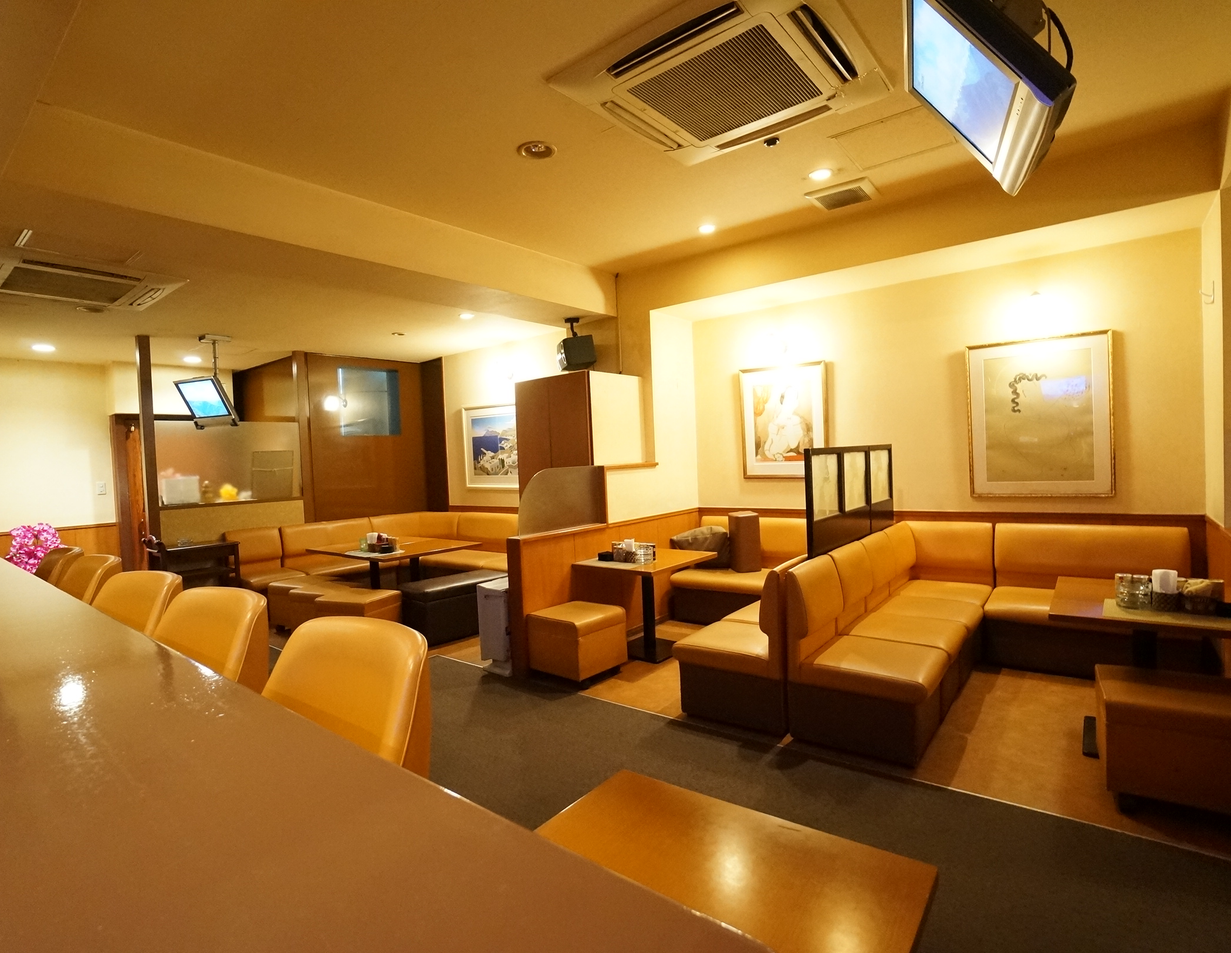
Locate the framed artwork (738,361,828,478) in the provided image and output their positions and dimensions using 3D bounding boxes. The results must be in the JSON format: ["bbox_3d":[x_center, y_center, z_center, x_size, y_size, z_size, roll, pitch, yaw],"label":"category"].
[{"bbox_3d":[1.355,-0.437,4.854,0.700,0.915,0.035,-1,2,38],"label":"framed artwork"}]

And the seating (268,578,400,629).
[{"bbox_3d":[-2.330,1.101,4.902,1.580,0.390,0.500,-1,2,38],"label":"seating"}]

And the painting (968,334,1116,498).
[{"bbox_3d":[2.691,-0.372,3.814,0.755,1.005,0.035,-1,2,38],"label":"painting"}]

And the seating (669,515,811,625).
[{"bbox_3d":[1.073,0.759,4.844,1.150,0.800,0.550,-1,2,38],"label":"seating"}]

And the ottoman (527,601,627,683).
[{"bbox_3d":[-0.227,0.972,3.540,0.380,0.380,0.385,-1,2,39],"label":"ottoman"}]

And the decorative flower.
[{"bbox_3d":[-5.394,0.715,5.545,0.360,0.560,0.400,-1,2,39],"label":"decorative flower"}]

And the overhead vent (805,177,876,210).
[{"bbox_3d":[1.290,-1.615,3.430,0.310,0.035,0.310,-1,2,39],"label":"overhead vent"}]

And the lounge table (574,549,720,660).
[{"bbox_3d":[0.217,0.839,3.951,0.670,0.580,0.740,-1,2,39],"label":"lounge table"}]

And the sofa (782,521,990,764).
[{"bbox_3d":[1.544,0.715,3.127,0.560,0.750,1.830,-1,2,39],"label":"sofa"}]

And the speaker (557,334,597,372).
[{"bbox_3d":[-0.309,-0.977,4.750,0.240,0.225,0.220,-8,3,-20],"label":"speaker"}]

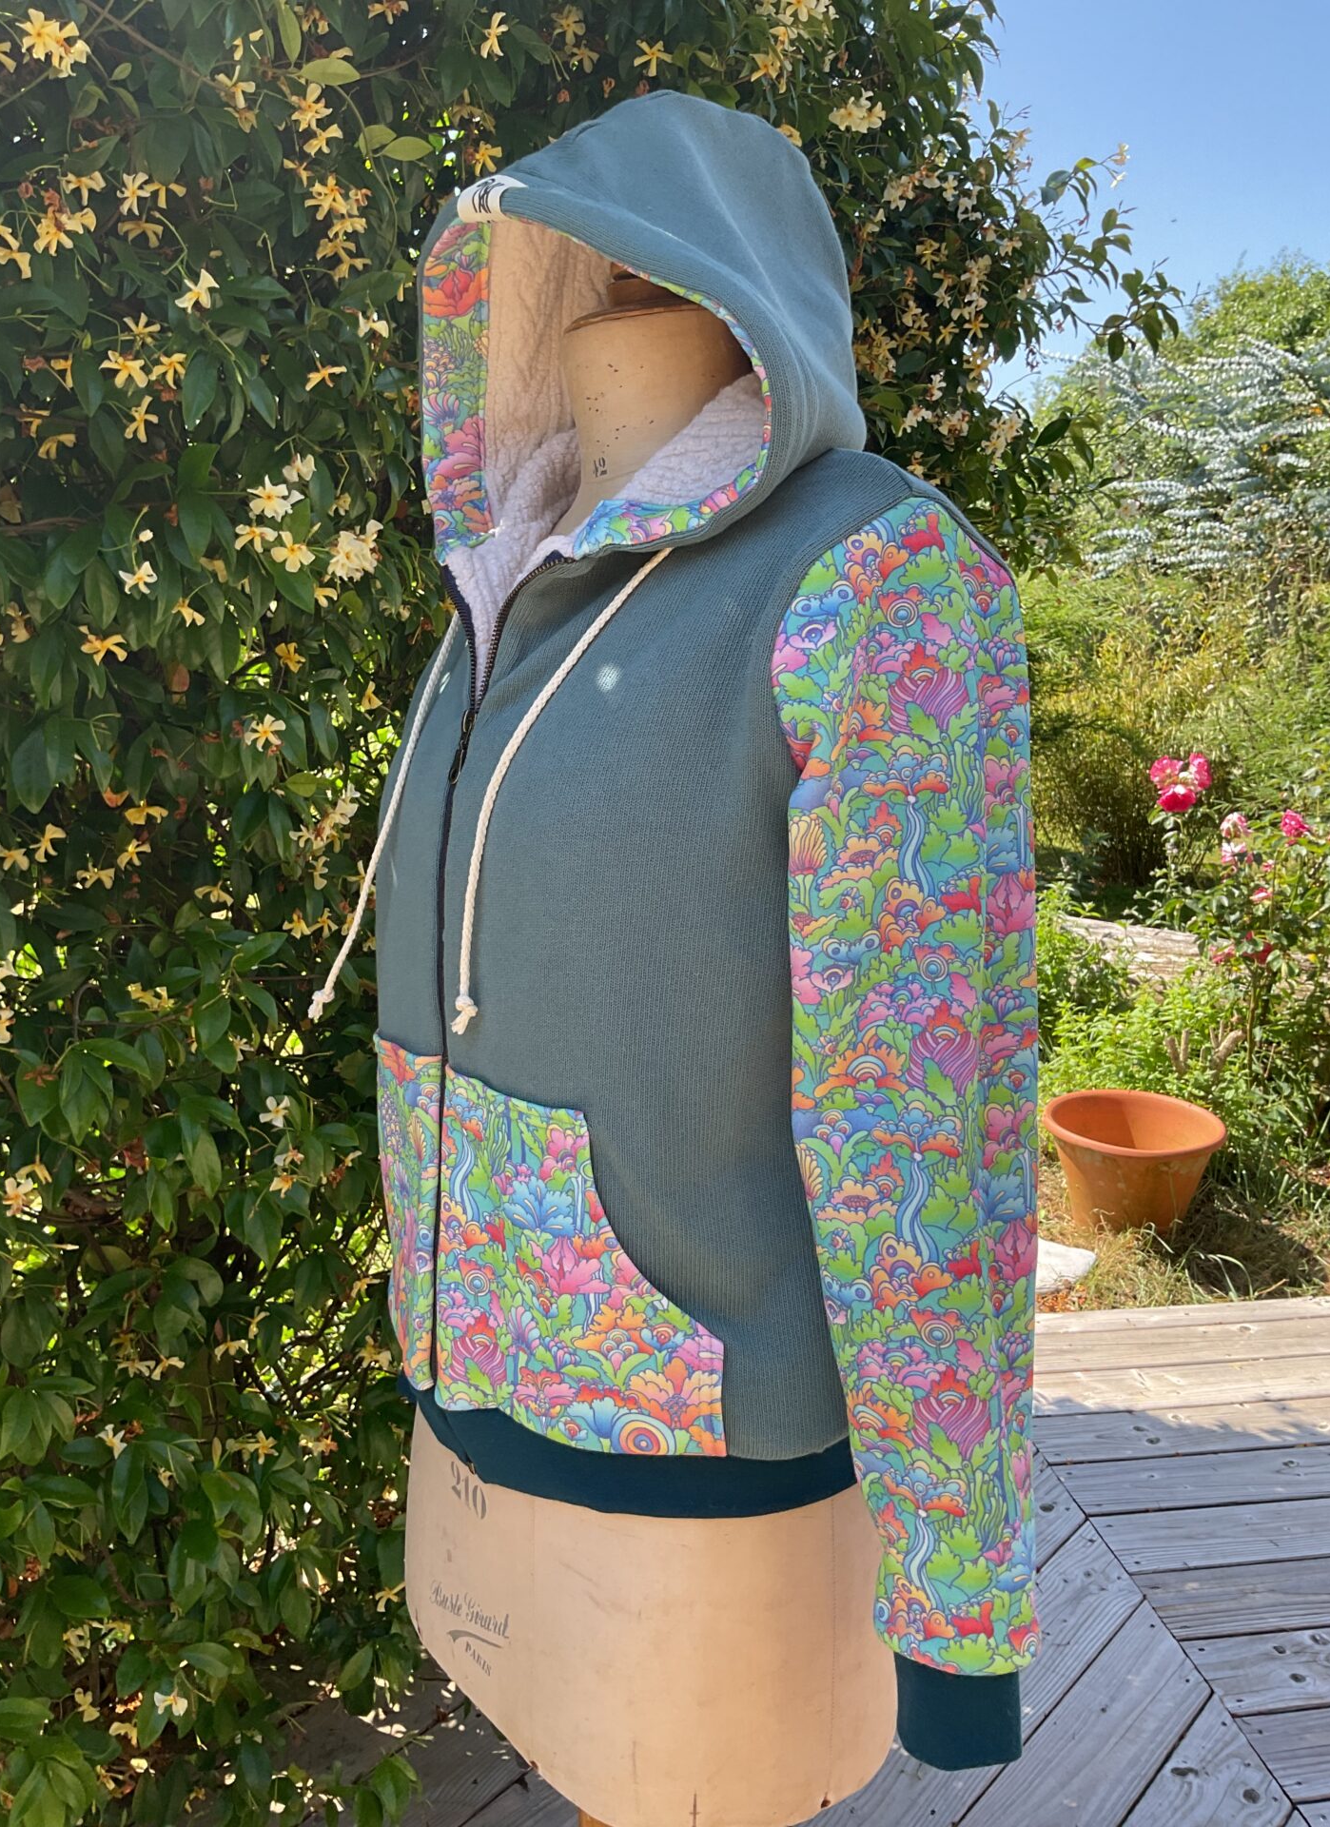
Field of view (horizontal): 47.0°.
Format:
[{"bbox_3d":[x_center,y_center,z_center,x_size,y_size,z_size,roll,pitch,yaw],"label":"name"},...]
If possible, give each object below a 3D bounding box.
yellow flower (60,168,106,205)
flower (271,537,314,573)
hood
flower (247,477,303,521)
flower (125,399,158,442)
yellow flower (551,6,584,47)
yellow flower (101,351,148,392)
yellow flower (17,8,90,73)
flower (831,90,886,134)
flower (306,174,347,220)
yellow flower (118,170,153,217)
[{"bbox_3d":[-0.412,-0.514,1.083,0.031,0.025,0.020,-2,14,-13],"label":"yellow flower"},{"bbox_3d":[-0.284,-0.274,1.170,0.032,0.028,0.019,-2,10,-13],"label":"flower"},{"bbox_3d":[-0.011,-0.292,0.839,0.270,0.290,0.230,-11,17,-43],"label":"hood"},{"bbox_3d":[-0.304,-0.323,1.193,0.042,0.033,0.020,-1,-6,-6],"label":"flower"},{"bbox_3d":[-0.389,-0.365,1.136,0.025,0.032,0.020,-7,9,-33],"label":"flower"},{"bbox_3d":[-0.077,-0.709,1.223,0.027,0.024,0.019,-1,10,-3],"label":"yellow flower"},{"bbox_3d":[-0.395,-0.396,1.119,0.033,0.026,0.019,-3,10,-18],"label":"yellow flower"},{"bbox_3d":[-0.430,-0.612,1.077,0.046,0.029,0.032,-4,10,-20],"label":"yellow flower"},{"bbox_3d":[0.169,-0.705,1.345,0.049,0.028,0.028,1,10,7],"label":"flower"},{"bbox_3d":[-0.251,-0.532,1.138,0.030,0.026,0.024,-2,10,-12],"label":"flower"},{"bbox_3d":[-0.381,-0.517,1.101,0.026,0.033,0.020,-6,9,-28],"label":"yellow flower"}]

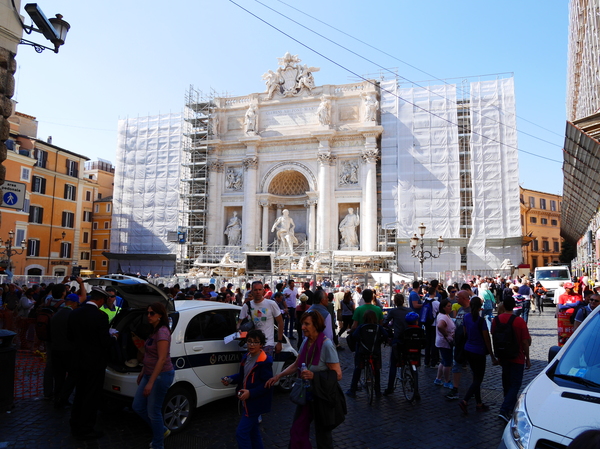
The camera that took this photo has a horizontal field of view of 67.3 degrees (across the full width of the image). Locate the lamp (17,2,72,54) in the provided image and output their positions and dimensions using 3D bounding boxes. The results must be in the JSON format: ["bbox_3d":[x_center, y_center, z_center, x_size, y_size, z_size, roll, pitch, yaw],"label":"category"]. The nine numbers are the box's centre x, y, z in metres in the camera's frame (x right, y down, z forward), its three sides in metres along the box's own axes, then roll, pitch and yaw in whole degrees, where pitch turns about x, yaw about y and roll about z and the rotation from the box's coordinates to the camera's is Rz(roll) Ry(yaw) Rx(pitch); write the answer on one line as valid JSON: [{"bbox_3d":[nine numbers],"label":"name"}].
[{"bbox_3d":[-5.299,-4.076,9.428,0.650,0.850,0.950,-4,-8,42],"label":"lamp"}]

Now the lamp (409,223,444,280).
[{"bbox_3d":[7.863,2.319,28.069,2.150,4.850,2.200,0,-6,15],"label":"lamp"}]

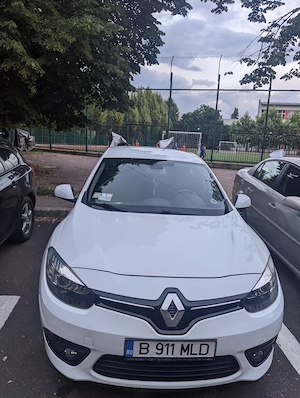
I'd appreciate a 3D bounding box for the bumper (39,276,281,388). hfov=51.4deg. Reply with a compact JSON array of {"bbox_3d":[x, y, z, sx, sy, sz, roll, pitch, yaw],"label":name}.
[{"bbox_3d":[0.106,0.806,2.018,1.750,0.545,0.550,3,10,-4],"label":"bumper"}]

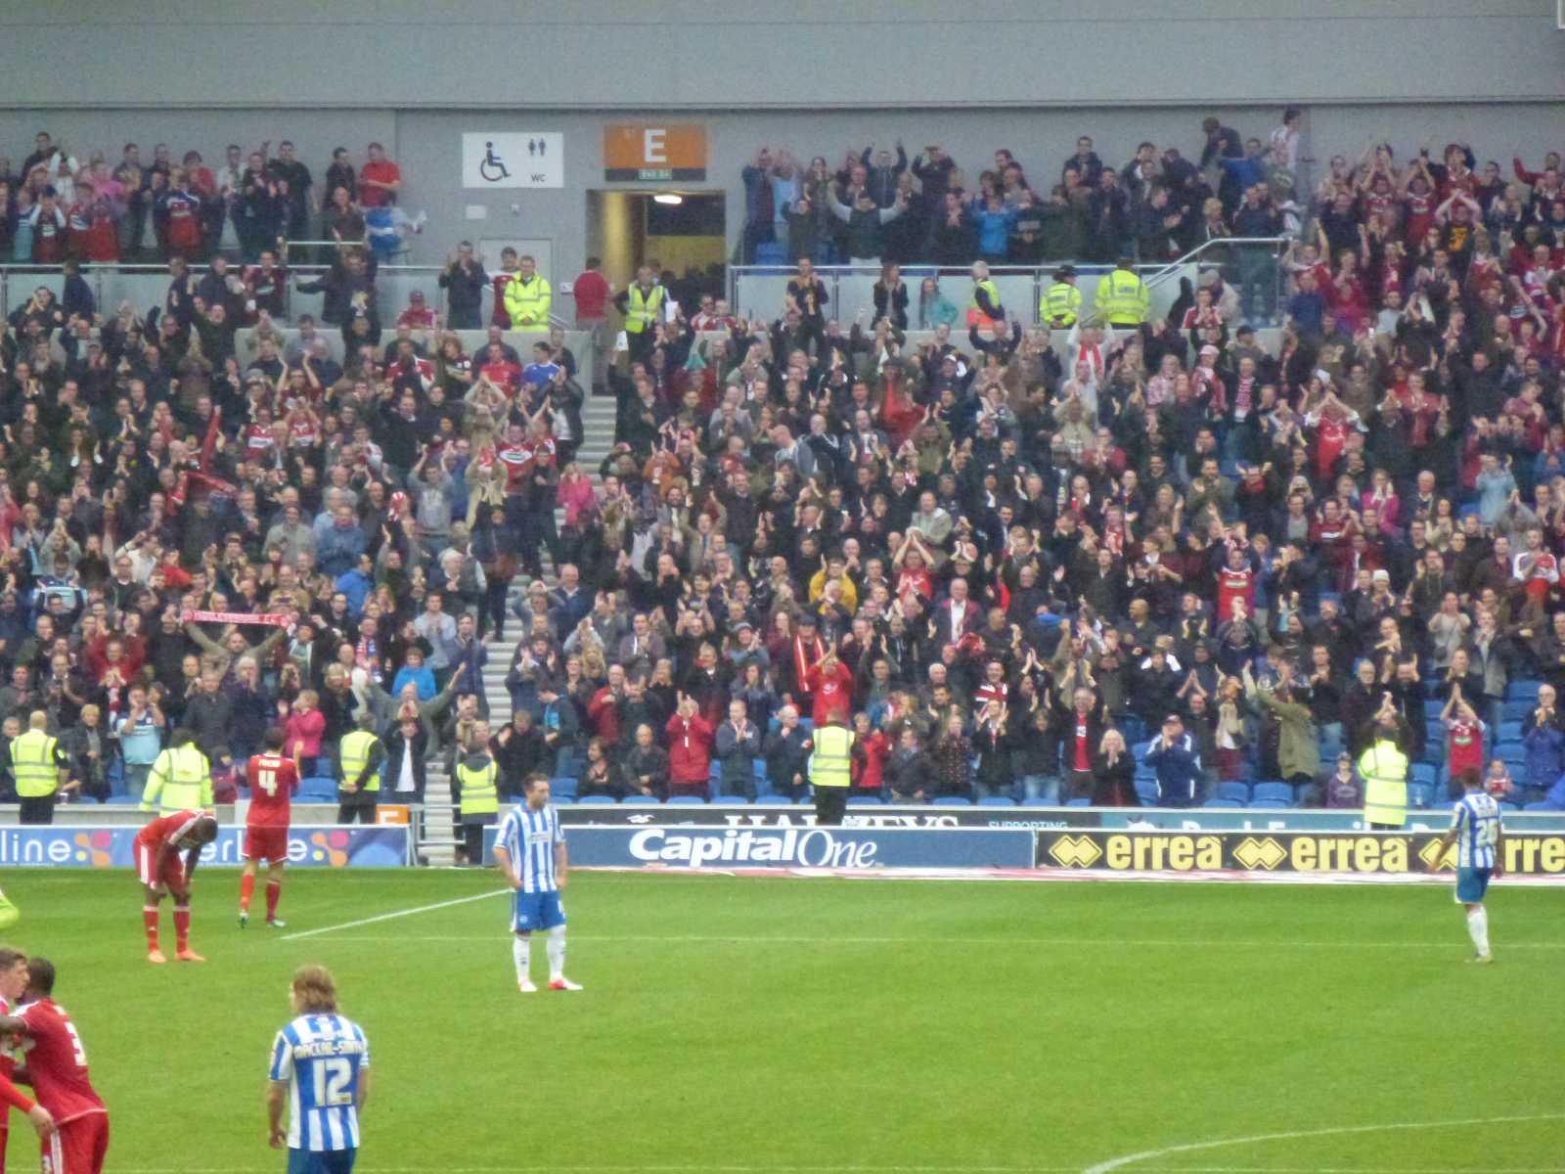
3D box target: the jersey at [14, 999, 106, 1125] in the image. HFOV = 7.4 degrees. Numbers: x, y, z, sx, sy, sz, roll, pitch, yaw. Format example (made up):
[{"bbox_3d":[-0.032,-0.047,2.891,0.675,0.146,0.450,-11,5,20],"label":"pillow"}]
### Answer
[{"bbox_3d":[-3.785,2.488,63.000,0.420,0.680,0.500,-16,-7,32],"label":"jersey"}]

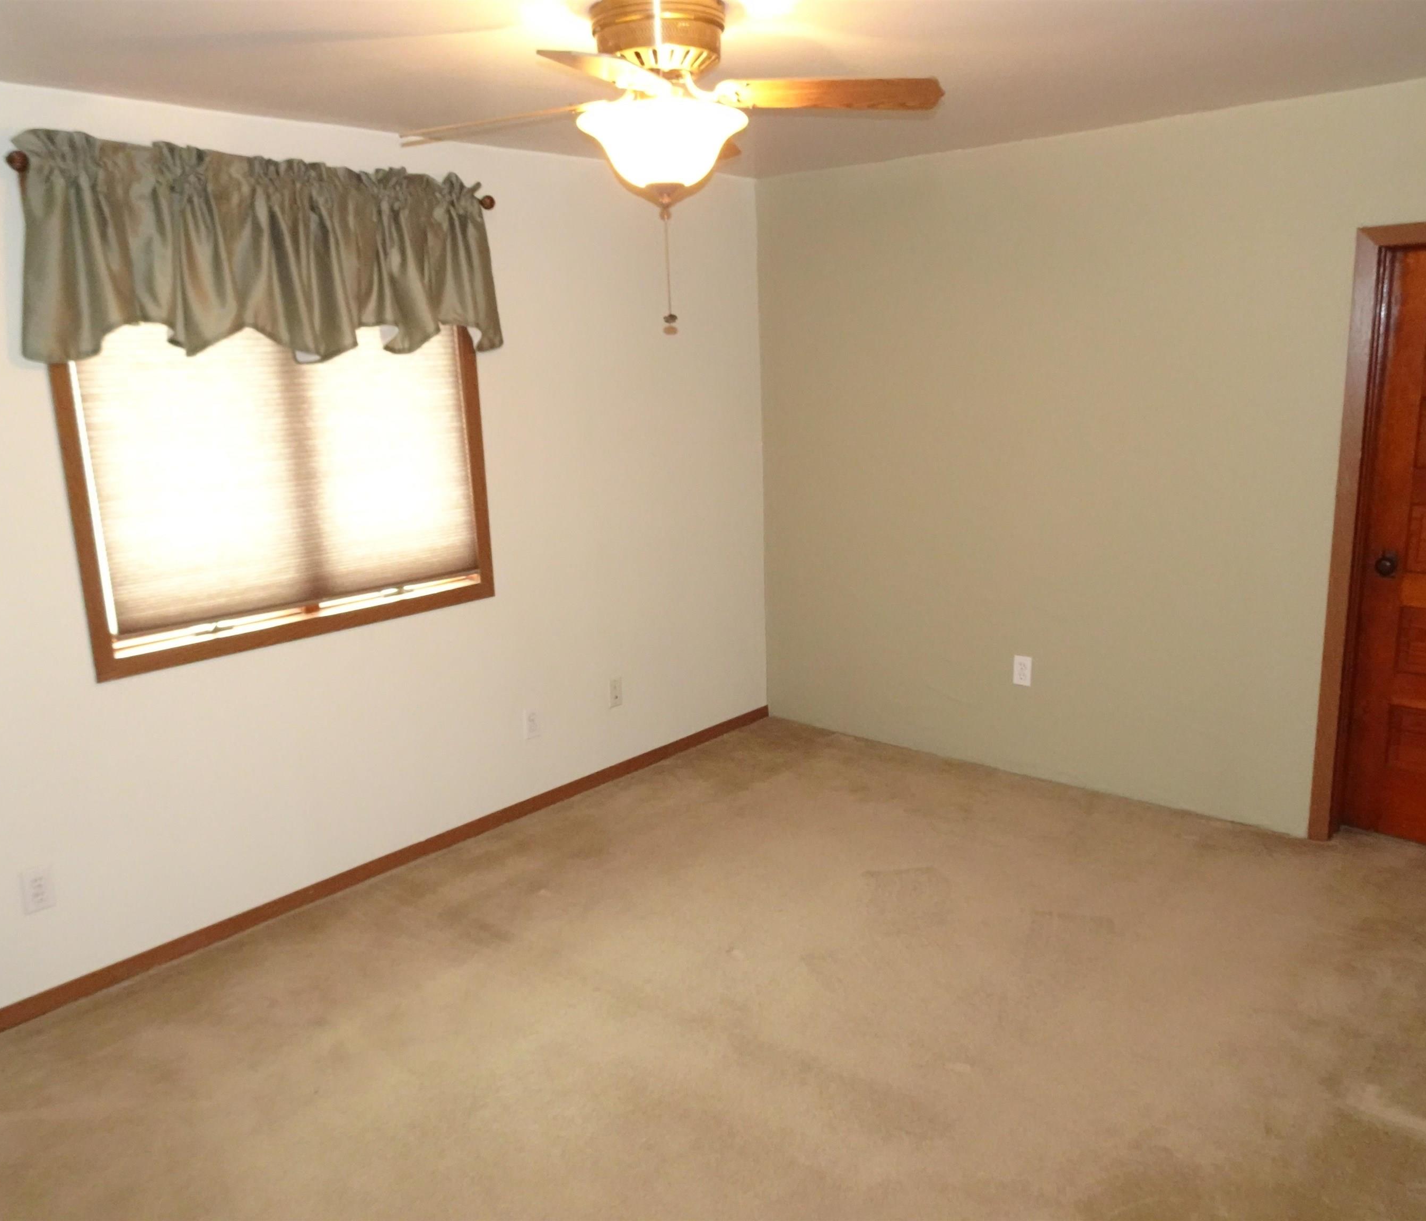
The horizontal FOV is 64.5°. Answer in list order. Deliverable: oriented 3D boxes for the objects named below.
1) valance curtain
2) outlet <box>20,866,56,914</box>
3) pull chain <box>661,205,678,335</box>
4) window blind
[{"bbox_3d":[-1.219,-1.014,3.261,0.110,0.549,1.476,10,17,41],"label":"valance curtain"},{"bbox_3d":[-1.817,0.754,3.046,0.010,0.117,0.072,10,17,41],"label":"outlet"},{"bbox_3d":[-0.089,-0.674,2.241,0.029,0.242,0.029,-2,13,0],"label":"pull chain"},{"bbox_3d":[-1.263,-0.609,3.445,0.035,1.175,1.213,10,17,41],"label":"window blind"}]

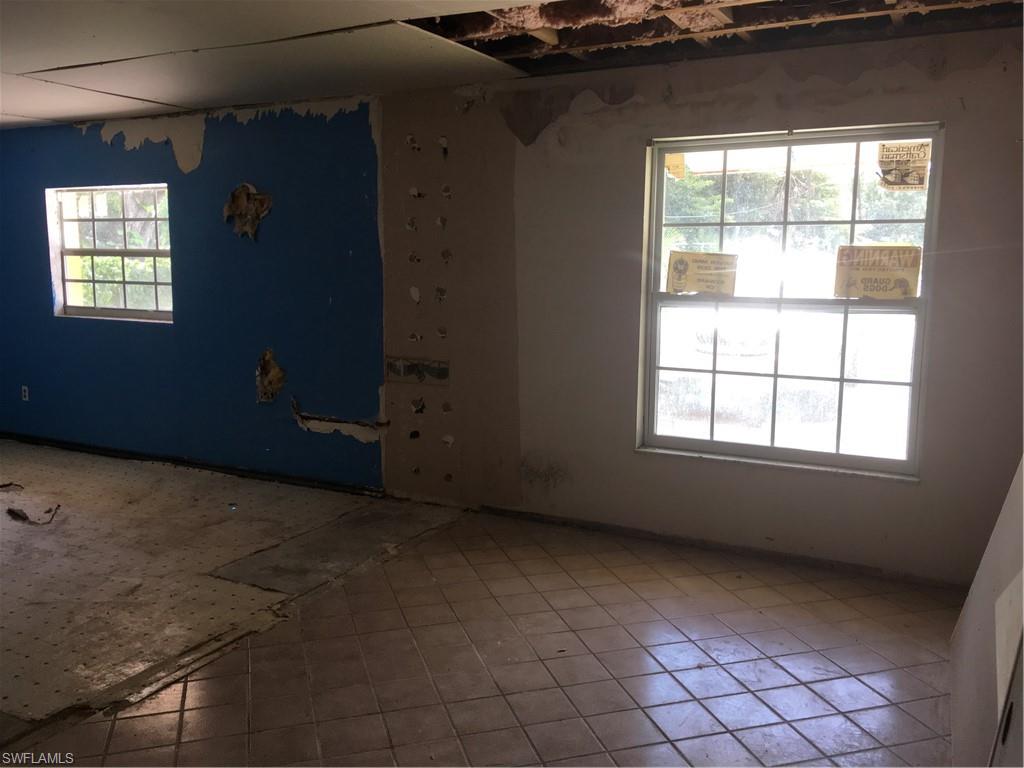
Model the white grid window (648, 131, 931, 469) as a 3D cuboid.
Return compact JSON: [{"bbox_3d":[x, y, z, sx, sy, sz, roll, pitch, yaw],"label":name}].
[{"bbox_3d":[1.319,-0.404,4.230,1.345,1.585,0.110,4,9,26],"label":"white grid window"}]

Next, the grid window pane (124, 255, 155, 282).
[{"bbox_3d":[-2.712,-0.833,6.256,0.311,0.190,0.034,4,9,26],"label":"grid window pane"}]

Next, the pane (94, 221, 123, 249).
[{"bbox_3d":[-2.997,-1.108,6.397,0.320,0.213,0.034,4,9,26],"label":"pane"}]

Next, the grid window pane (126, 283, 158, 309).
[{"bbox_3d":[-2.710,-0.636,6.283,0.314,0.188,0.034,4,9,26],"label":"grid window pane"}]

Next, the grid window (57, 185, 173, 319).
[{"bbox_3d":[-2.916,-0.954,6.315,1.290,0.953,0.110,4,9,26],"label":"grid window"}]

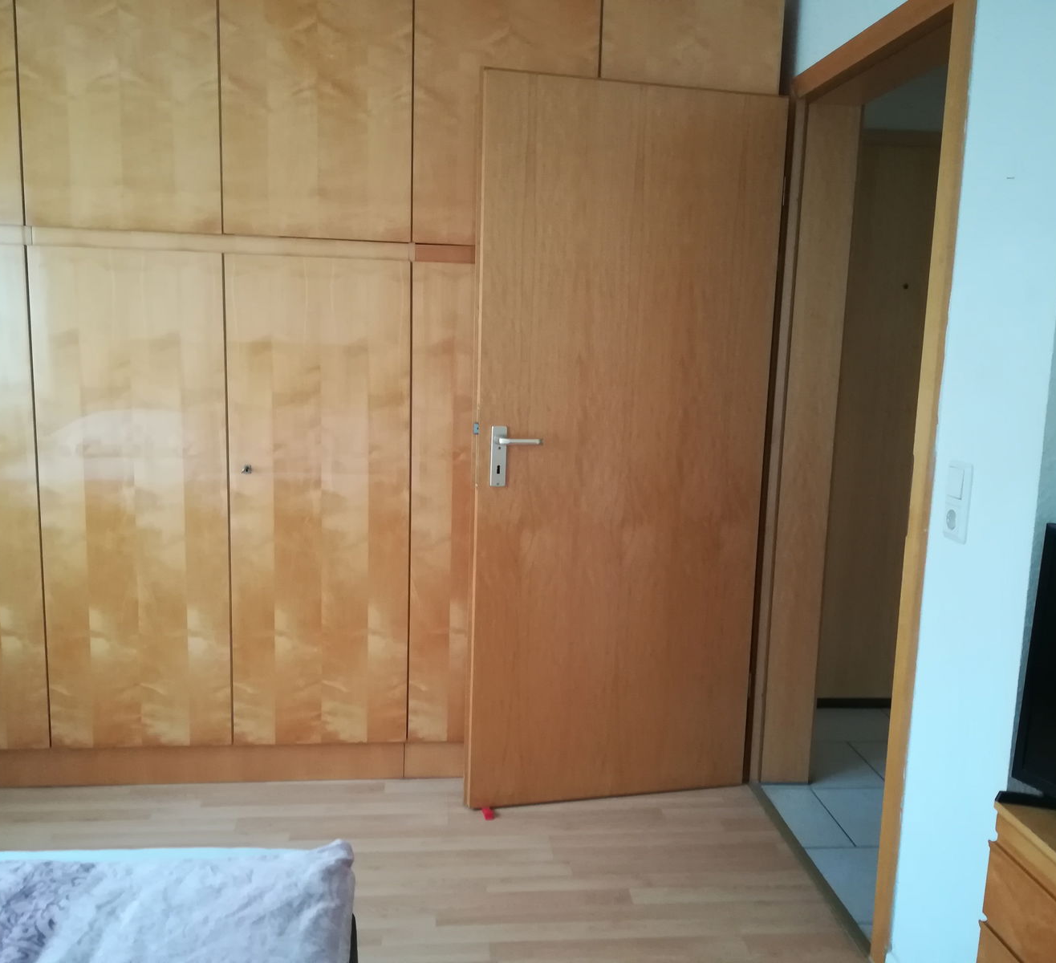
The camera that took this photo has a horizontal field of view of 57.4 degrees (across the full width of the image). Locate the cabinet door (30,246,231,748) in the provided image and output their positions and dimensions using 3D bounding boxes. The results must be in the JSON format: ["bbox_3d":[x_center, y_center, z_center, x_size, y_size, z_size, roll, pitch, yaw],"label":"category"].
[{"bbox_3d":[-1.093,0.070,2.687,0.501,1.394,0.027,1,9,-6],"label":"cabinet door"}]

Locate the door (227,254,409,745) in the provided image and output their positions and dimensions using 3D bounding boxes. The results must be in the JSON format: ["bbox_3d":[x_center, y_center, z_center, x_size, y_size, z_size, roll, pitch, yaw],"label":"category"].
[{"bbox_3d":[-0.592,0.076,2.743,0.499,1.394,0.027,1,9,-6],"label":"door"}]

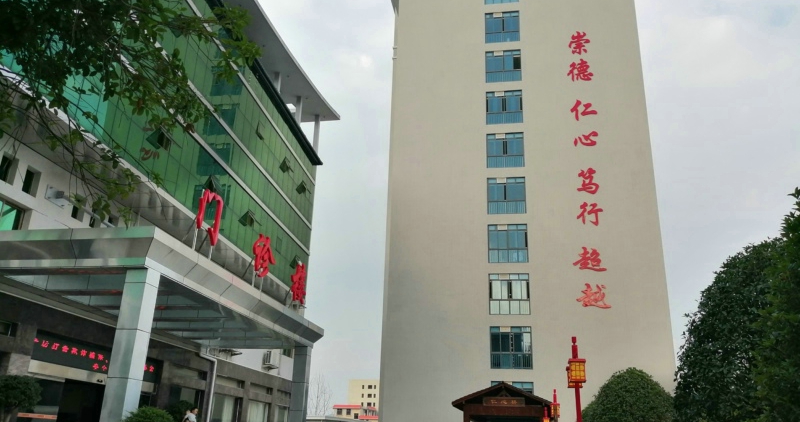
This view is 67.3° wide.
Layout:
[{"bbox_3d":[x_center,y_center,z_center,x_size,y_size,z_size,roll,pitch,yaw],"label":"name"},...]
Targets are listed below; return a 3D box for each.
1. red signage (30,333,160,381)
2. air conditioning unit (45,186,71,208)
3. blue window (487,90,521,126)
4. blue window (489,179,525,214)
[{"bbox_3d":[-8.118,4.166,16.726,0.120,0.686,5.776,-1,-21,9],"label":"red signage"},{"bbox_3d":[-9.019,-0.381,15.800,0.280,0.440,0.600,-1,-21,8],"label":"air conditioning unit"},{"bbox_3d":[8.404,-8.347,48.328,2.854,3.014,0.200,-1,-21,9],"label":"blue window"},{"bbox_3d":[8.101,-1.171,45.666,2.854,3.014,0.200,-1,-21,9],"label":"blue window"}]

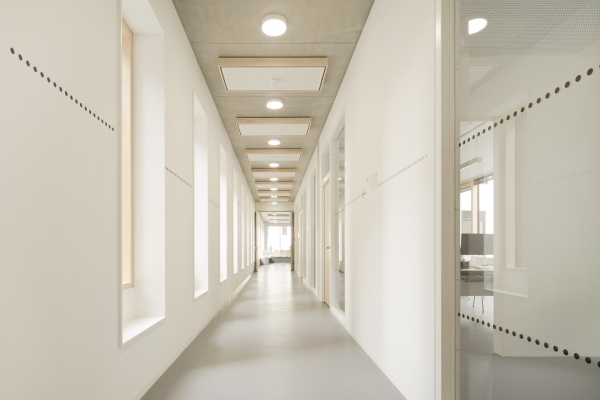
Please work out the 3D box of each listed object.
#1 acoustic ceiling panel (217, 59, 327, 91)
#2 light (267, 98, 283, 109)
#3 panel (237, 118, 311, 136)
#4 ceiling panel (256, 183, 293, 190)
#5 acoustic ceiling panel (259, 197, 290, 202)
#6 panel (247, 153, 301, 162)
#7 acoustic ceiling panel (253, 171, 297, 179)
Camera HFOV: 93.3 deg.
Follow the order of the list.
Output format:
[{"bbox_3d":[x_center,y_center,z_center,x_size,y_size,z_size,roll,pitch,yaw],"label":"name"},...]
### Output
[{"bbox_3d":[-0.314,-1.511,3.456,1.230,0.100,0.500,0,-9,-2],"label":"acoustic ceiling panel"},{"bbox_3d":[-0.367,-1.422,4.180,0.236,0.058,0.236,0,-9,-2],"label":"light"},{"bbox_3d":[-0.442,-1.260,4.933,1.230,0.100,0.500,0,-9,-2],"label":"panel"},{"bbox_3d":[-0.825,-0.508,9.366,1.230,0.100,0.500,0,-9,-2],"label":"ceiling panel"},{"bbox_3d":[-1.081,-0.006,12.321,1.230,0.100,0.500,0,-9,-2],"label":"acoustic ceiling panel"},{"bbox_3d":[-0.569,-1.010,6.411,1.230,0.100,0.500,0,-9,-2],"label":"panel"},{"bbox_3d":[-0.697,-0.759,7.888,1.230,0.100,0.500,0,-9,-2],"label":"acoustic ceiling panel"}]

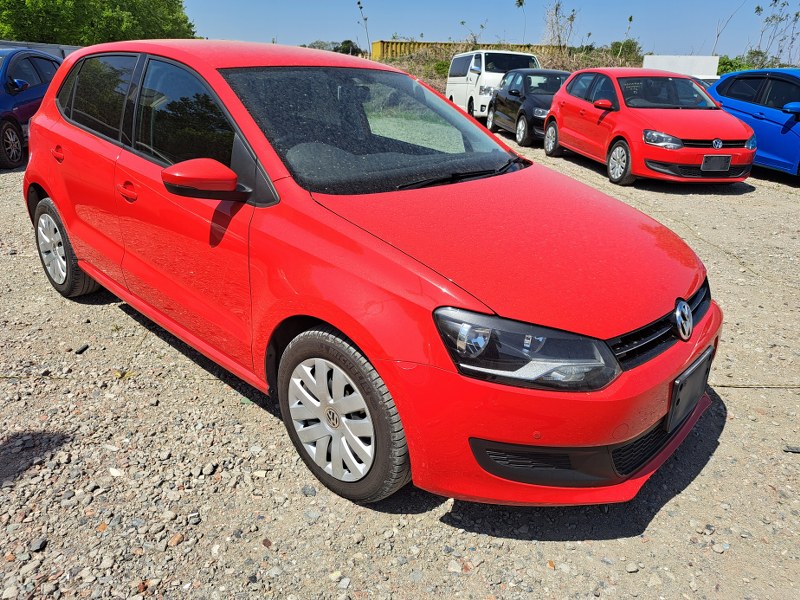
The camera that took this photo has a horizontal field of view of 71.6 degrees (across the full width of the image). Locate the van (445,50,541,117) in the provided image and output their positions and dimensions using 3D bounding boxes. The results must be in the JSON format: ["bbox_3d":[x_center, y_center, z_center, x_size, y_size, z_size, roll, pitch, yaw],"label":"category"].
[{"bbox_3d":[2.610,-6.200,16.200,1.700,1.980,4.700,-1,21,-7],"label":"van"}]

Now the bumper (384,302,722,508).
[{"bbox_3d":[0.712,0.214,2.008,0.670,0.480,1.680,20,27,38],"label":"bumper"}]

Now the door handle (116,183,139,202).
[{"bbox_3d":[-1.167,-0.464,2.377,0.190,0.070,0.055,20,27,38],"label":"door handle"}]

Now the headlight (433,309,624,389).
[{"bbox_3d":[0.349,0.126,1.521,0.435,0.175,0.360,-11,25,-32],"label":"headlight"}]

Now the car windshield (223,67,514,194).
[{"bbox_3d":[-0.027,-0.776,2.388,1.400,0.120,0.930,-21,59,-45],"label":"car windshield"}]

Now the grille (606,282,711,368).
[{"bbox_3d":[0.890,0.052,1.833,0.150,0.140,0.780,21,28,37],"label":"grille"}]

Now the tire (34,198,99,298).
[{"bbox_3d":[-2.024,-0.330,3.389,0.605,0.605,0.195,21,28,37],"label":"tire"}]

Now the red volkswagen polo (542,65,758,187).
[{"bbox_3d":[3.633,-2.718,8.400,1.730,1.460,3.980,-1,23,-6],"label":"red volkswagen polo"}]

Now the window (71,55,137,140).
[{"bbox_3d":[-1.431,-0.976,2.654,0.580,0.380,0.050,21,10,37],"label":"window"}]

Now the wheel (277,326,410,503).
[{"bbox_3d":[-0.173,0.373,1.913,0.605,0.605,0.195,21,28,37],"label":"wheel"}]

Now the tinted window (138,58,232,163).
[{"bbox_3d":[-0.843,-0.728,2.213,0.840,0.460,0.070,20,7,38],"label":"tinted window"}]

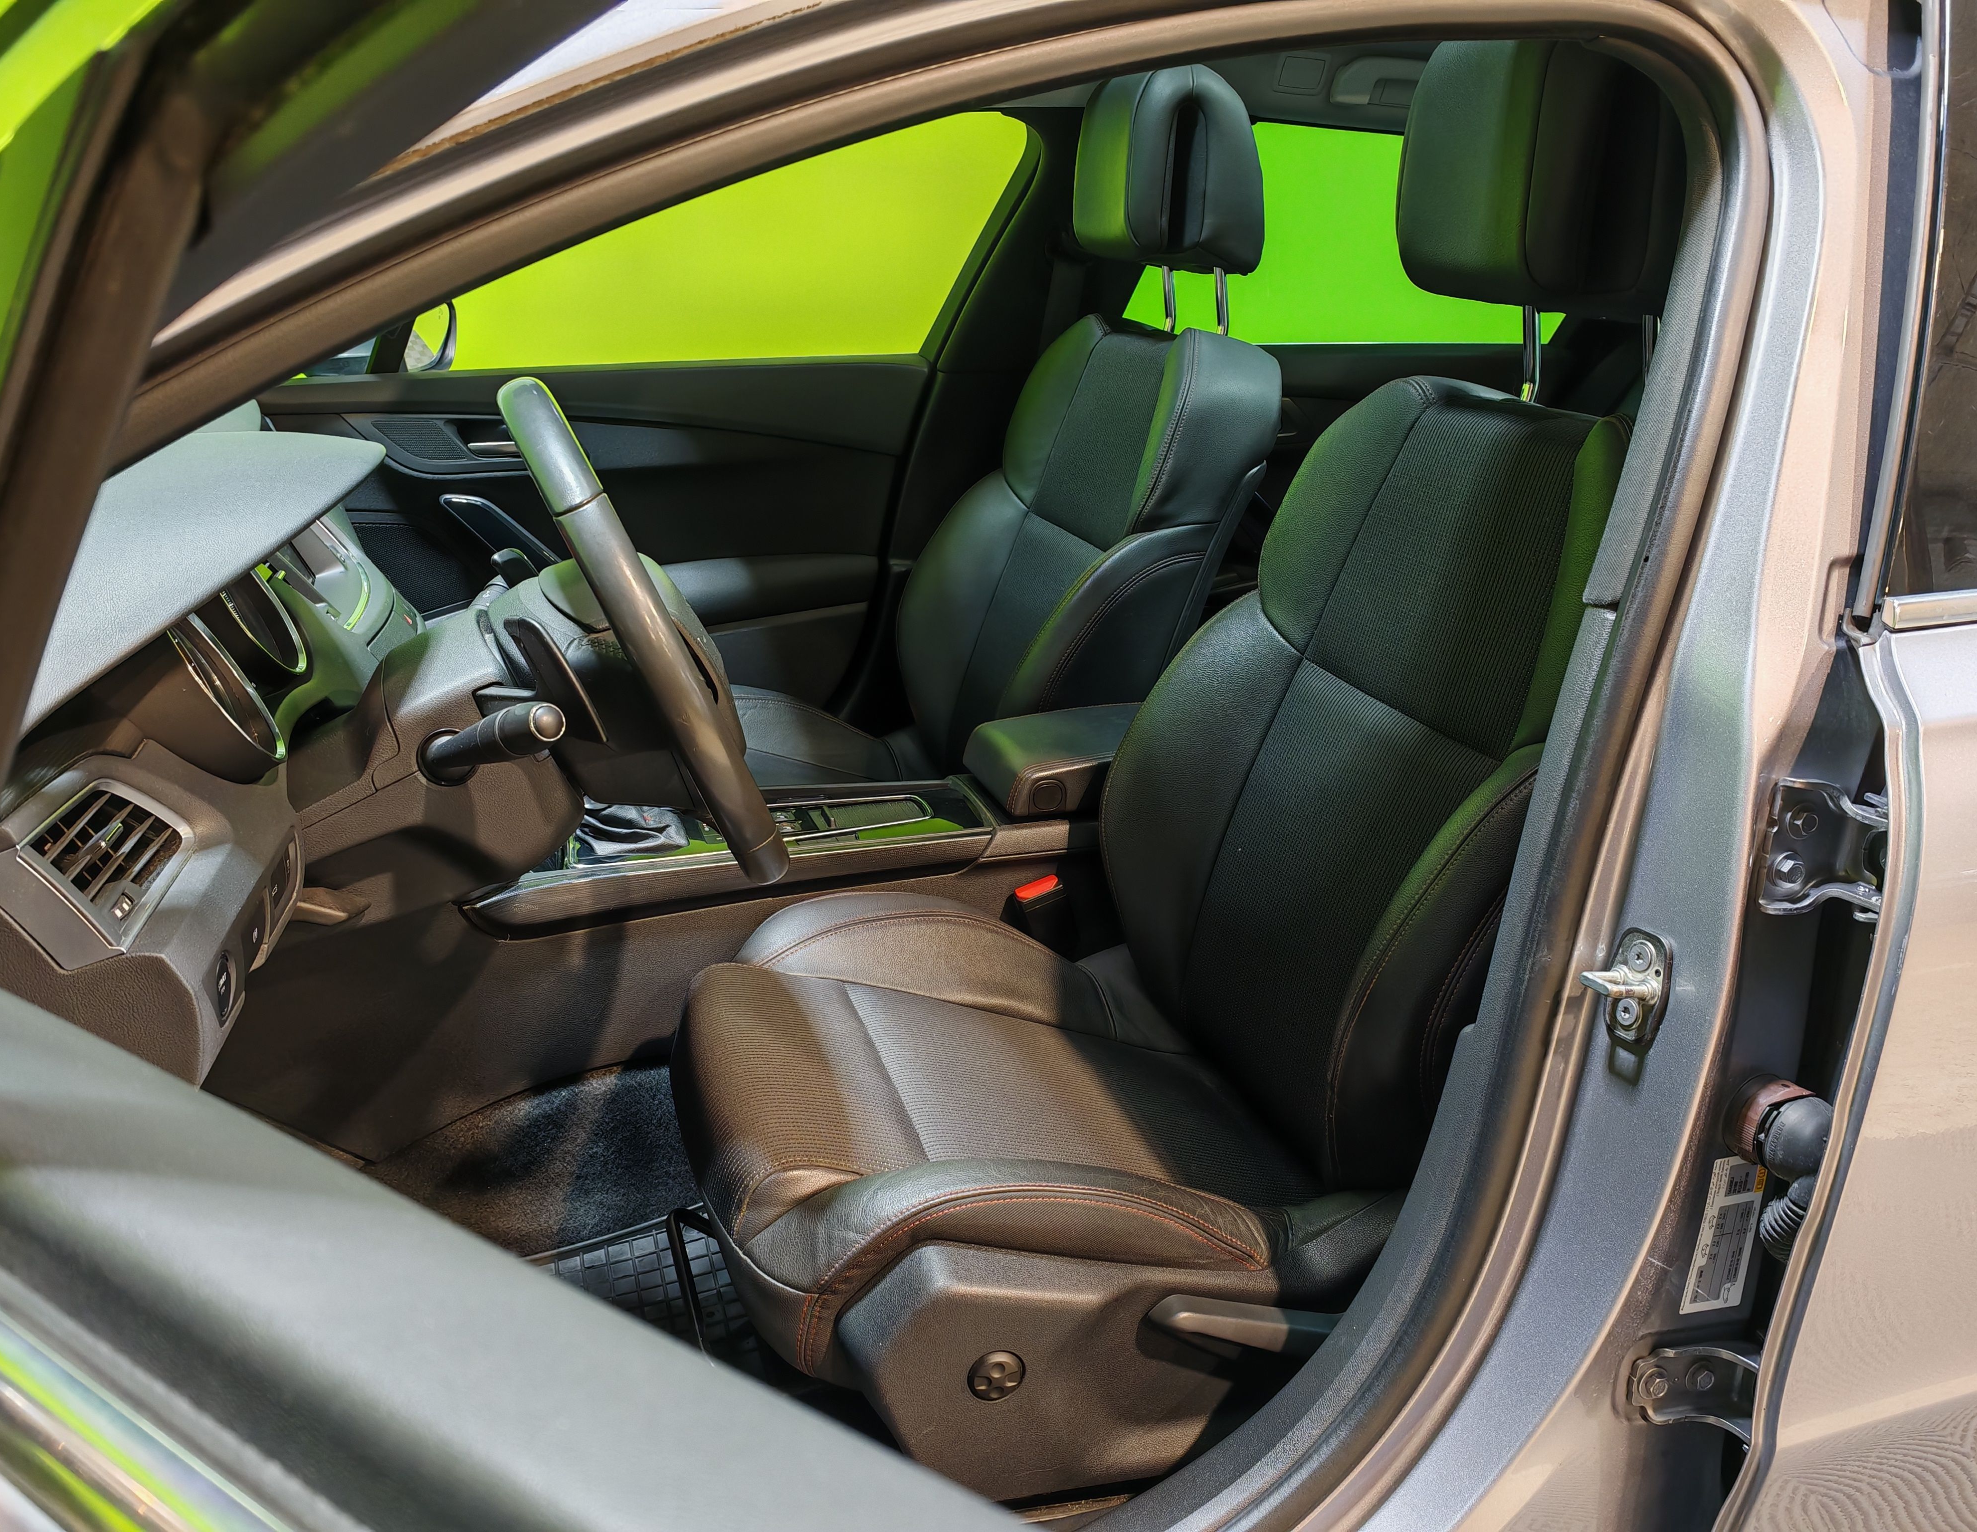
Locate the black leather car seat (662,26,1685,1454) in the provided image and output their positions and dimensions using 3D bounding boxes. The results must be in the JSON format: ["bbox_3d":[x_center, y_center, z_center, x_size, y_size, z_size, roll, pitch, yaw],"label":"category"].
[{"bbox_3d":[0.143,-0.008,1.245,0.810,1.100,0.540,-6,21,-17],"label":"black leather car seat"}]

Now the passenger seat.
[{"bbox_3d":[-0.092,-0.253,1.925,0.810,1.100,0.540,-6,21,-17],"label":"passenger seat"}]

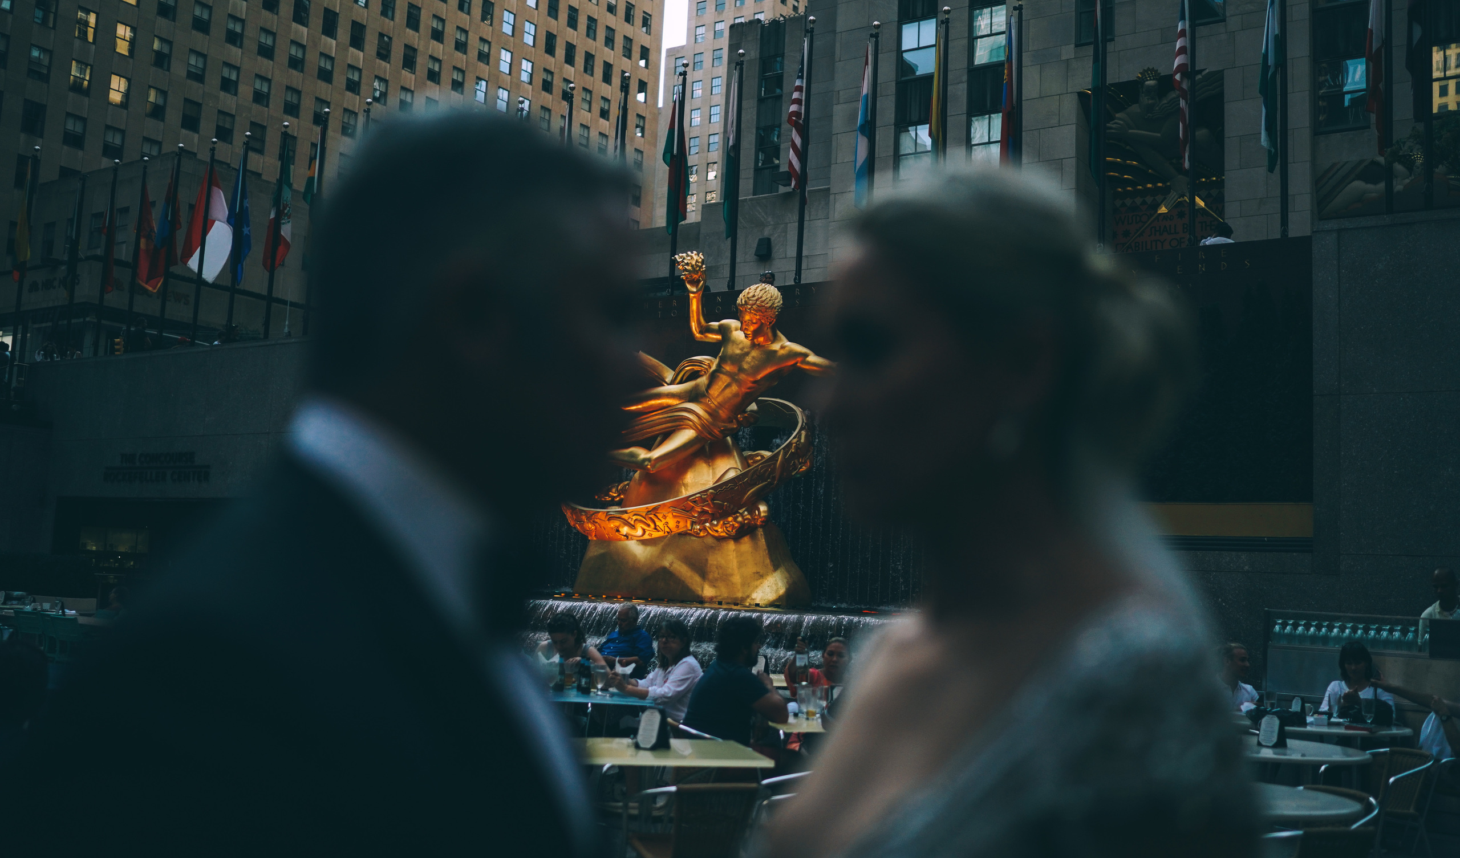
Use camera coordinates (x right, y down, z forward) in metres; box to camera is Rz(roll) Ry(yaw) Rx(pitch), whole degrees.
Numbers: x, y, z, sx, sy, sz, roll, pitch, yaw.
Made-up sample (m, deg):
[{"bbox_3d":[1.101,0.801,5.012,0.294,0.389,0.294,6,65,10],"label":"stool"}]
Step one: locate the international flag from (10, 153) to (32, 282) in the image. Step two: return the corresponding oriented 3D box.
[{"bbox_3d":[-16.574,-4.933,33.209,0.300,2.900,0.450,-2,-7,33],"label":"international flag"}]

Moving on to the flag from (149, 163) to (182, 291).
[{"bbox_3d":[-12.983,-4.719,32.736,0.350,2.900,0.550,-2,-7,33],"label":"flag"}]

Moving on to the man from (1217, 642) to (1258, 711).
[{"bbox_3d":[3.200,1.974,9.100,0.750,1.200,0.500,0,-6,18],"label":"man"}]

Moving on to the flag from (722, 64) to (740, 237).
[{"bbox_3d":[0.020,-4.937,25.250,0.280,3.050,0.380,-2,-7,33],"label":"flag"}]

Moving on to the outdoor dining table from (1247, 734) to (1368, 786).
[{"bbox_3d":[2.730,1.980,7.160,0.950,0.740,0.950,-2,-7,33],"label":"outdoor dining table"}]

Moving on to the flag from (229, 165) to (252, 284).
[{"bbox_3d":[-10.793,-4.583,31.269,0.350,2.950,0.500,-2,-7,33],"label":"flag"}]

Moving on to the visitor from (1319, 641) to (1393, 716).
[{"bbox_3d":[4.231,2.083,9.550,0.520,1.270,0.750,1,-7,18],"label":"visitor"}]

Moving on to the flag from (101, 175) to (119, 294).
[{"bbox_3d":[-15.253,-4.853,35.000,0.500,3.073,0.400,6,-7,-24],"label":"flag"}]

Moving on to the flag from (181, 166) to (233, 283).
[{"bbox_3d":[-12.043,-4.776,32.700,1.150,2.975,0.550,5,-7,-21],"label":"flag"}]

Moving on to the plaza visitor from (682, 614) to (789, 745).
[{"bbox_3d":[0.060,1.627,7.420,0.750,1.320,0.520,6,-7,-28],"label":"plaza visitor"}]

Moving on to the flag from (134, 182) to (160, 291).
[{"bbox_3d":[-12.024,-3.974,29.280,0.550,2.298,0.300,-1,-8,31],"label":"flag"}]

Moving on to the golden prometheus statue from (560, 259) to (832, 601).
[{"bbox_3d":[-0.408,-0.043,21.600,3.950,5.350,2.800,-1,-7,27],"label":"golden prometheus statue"}]

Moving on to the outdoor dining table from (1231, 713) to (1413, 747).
[{"bbox_3d":[3.650,2.170,8.720,1.050,0.740,1.050,-2,-7,33],"label":"outdoor dining table"}]

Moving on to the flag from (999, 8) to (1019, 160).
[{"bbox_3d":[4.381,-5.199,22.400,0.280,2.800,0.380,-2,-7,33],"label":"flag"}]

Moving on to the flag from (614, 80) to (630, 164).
[{"bbox_3d":[-2.152,-5.030,27.299,0.440,3.030,0.400,4,-7,-5],"label":"flag"}]

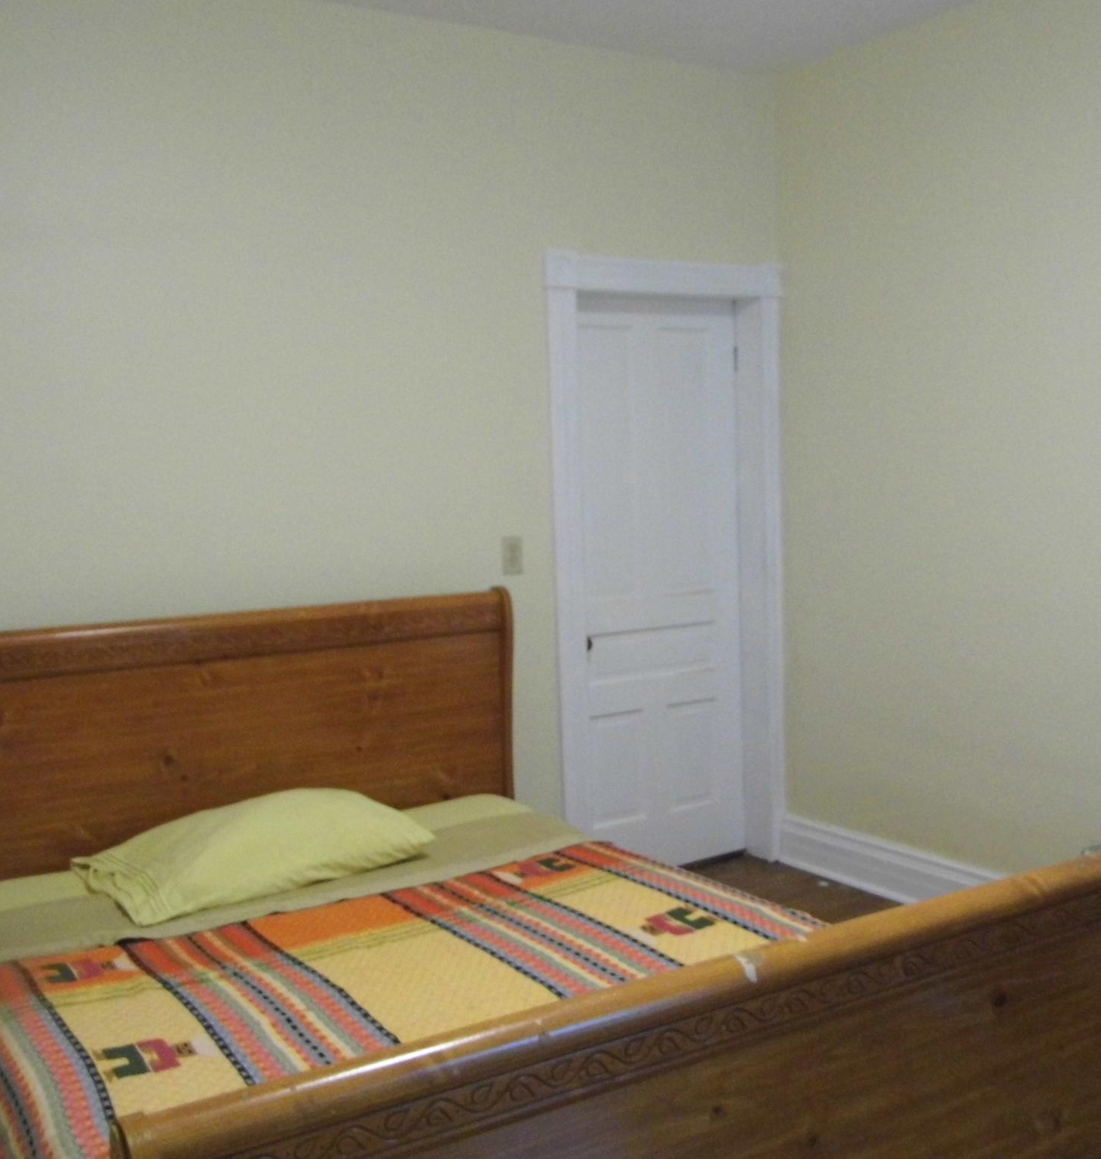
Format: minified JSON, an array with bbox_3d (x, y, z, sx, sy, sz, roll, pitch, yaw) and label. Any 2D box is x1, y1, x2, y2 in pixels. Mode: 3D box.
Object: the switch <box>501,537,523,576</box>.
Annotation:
[{"bbox_3d":[-0.115,-0.074,4.065,0.072,0.118,0.014,-5,6,-32],"label":"switch"}]

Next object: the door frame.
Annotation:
[{"bbox_3d":[0.402,-0.005,4.464,0.988,2.137,0.140,-5,6,-32],"label":"door frame"}]

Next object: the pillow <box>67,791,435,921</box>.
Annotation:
[{"bbox_3d":[-0.698,0.609,3.141,0.760,0.165,0.470,-6,7,-36],"label":"pillow"}]

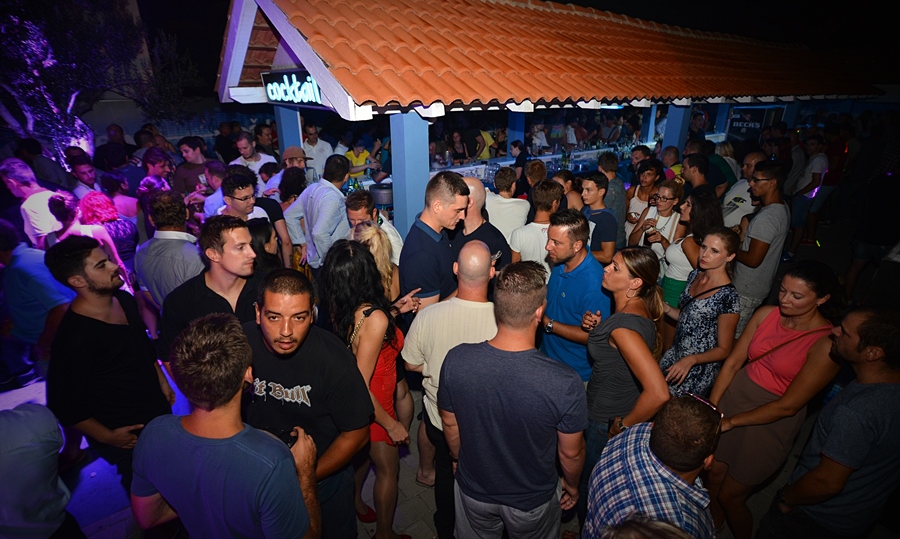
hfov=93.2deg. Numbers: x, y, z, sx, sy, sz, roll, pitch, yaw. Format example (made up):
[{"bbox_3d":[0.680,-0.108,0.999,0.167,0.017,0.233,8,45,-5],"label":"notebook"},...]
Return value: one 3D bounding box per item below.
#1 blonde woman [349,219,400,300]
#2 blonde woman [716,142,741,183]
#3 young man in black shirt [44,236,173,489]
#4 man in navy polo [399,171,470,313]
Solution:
[{"bbox_3d":[-0.380,0.506,2.442,0.340,1.660,0.460,15,27,32],"label":"blonde woman"},{"bbox_3d":[3.700,-0.959,5.894,0.460,1.660,0.300,-4,23,-9],"label":"blonde woman"},{"bbox_3d":[-1.440,0.660,1.964,0.420,1.750,0.550,0,23,0],"label":"young man in black shirt"},{"bbox_3d":[-0.060,0.397,2.417,0.420,1.880,0.540,3,23,7],"label":"man in navy polo"}]

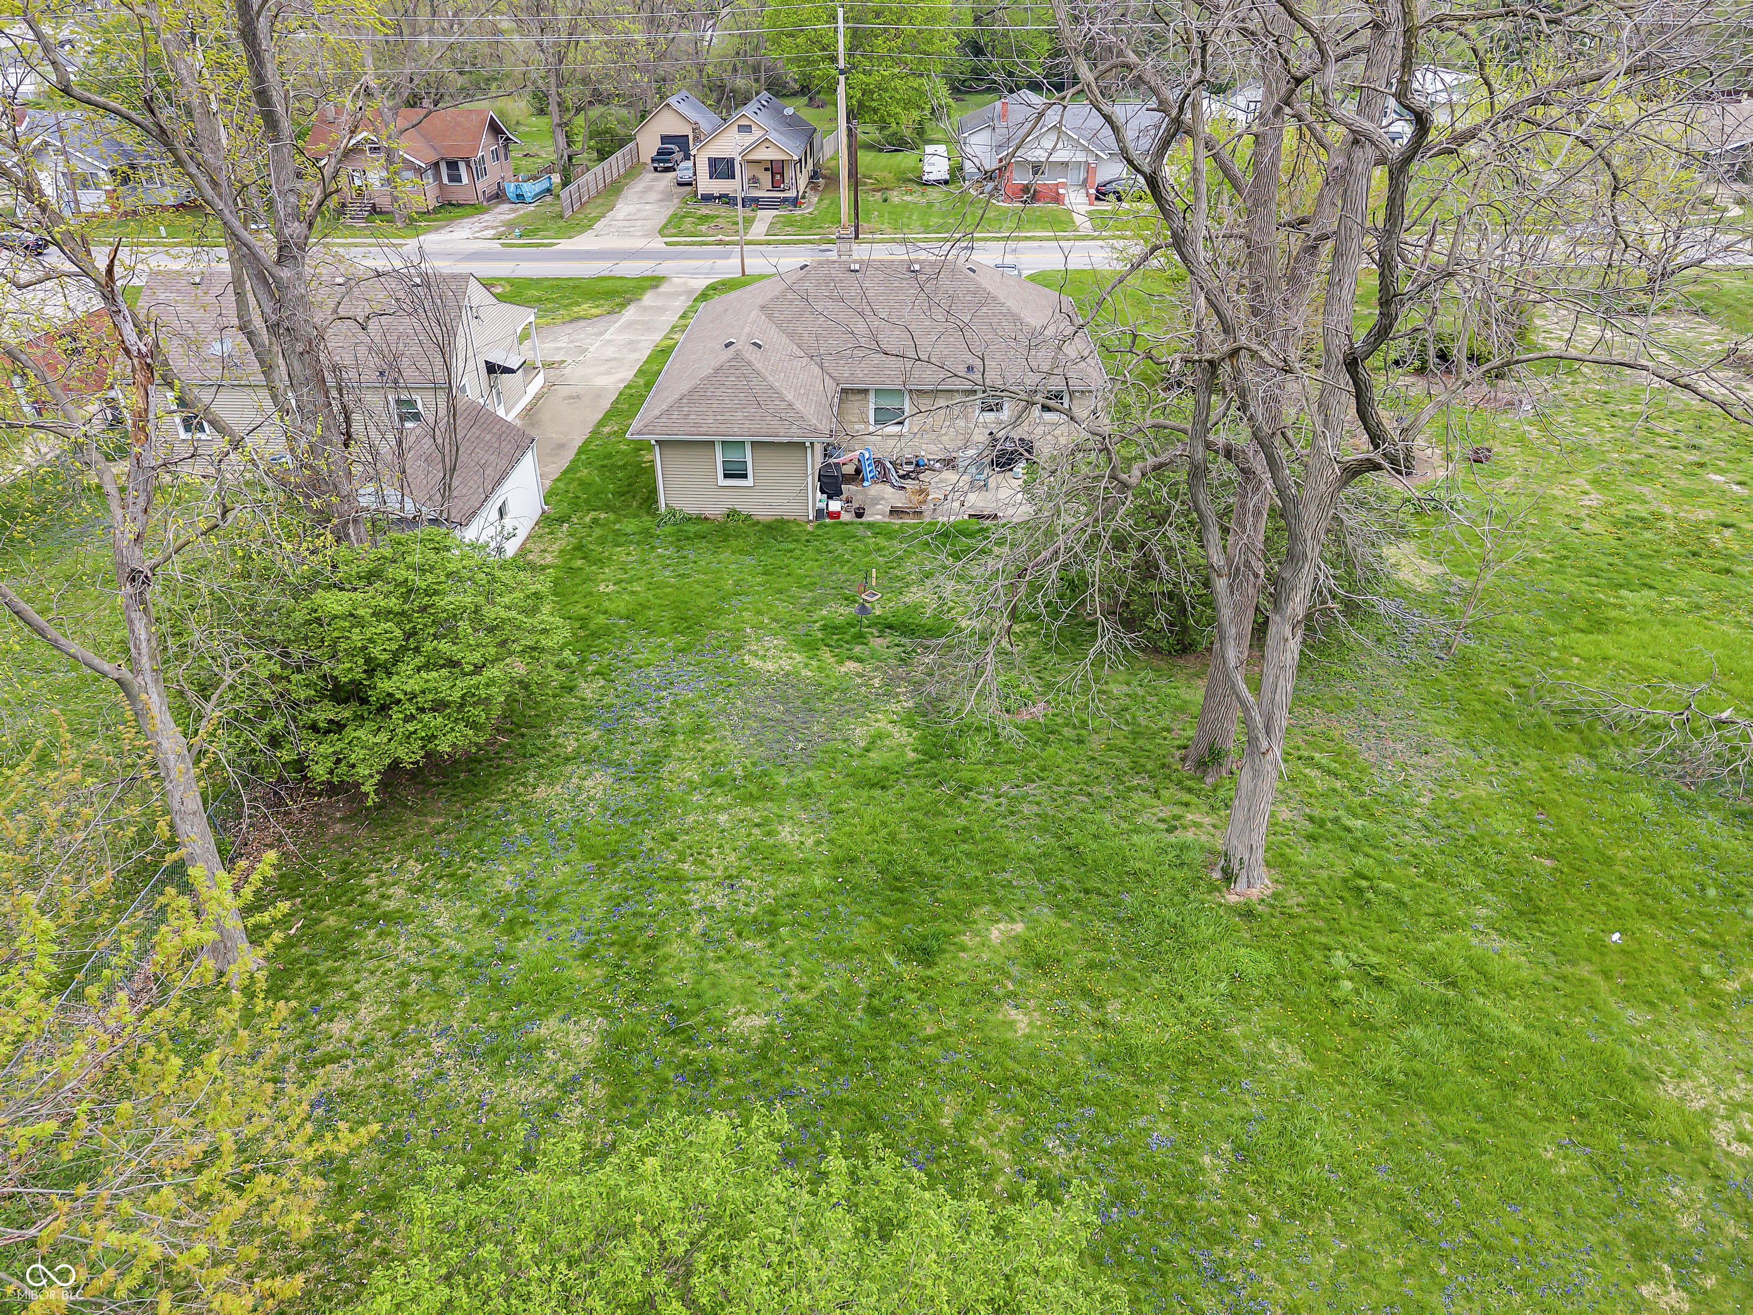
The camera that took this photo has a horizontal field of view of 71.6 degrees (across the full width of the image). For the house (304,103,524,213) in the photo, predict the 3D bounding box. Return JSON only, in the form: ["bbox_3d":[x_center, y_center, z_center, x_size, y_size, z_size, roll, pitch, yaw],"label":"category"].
[{"bbox_3d":[-33.361,-36.035,87.583,13.200,5.850,10.000,2,30,4],"label":"house"}]

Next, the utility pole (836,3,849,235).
[{"bbox_3d":[-1.921,-31.730,73.189,0.360,12.750,0.360,0,30,0],"label":"utility pole"}]

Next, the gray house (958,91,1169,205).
[{"bbox_3d":[13.838,-39.841,93.467,14.100,6.200,19.000,0,30,1],"label":"gray house"}]

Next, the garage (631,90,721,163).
[{"bbox_3d":[-17.259,-46.637,106.869,6.600,4.600,9.400,0,30,1],"label":"garage"}]

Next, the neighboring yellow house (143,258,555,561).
[{"bbox_3d":[-16.765,-8.349,37.628,14.200,5.450,19.200,1,30,2],"label":"neighboring yellow house"}]

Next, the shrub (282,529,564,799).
[{"bbox_3d":[-8.762,-0.335,25.401,5.700,3.900,5.800,0,30,0],"label":"shrub"}]

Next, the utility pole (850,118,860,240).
[{"bbox_3d":[-1.182,-29.264,74.862,0.280,6.800,0.280,0,30,0],"label":"utility pole"}]

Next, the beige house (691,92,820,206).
[{"bbox_3d":[-8.911,-38.110,90.888,7.800,5.950,16.600,1,30,2],"label":"beige house"}]

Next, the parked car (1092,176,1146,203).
[{"bbox_3d":[18.396,-33.977,88.092,4.700,1.470,1.820,-8,31,-14],"label":"parked car"}]

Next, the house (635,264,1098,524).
[{"bbox_3d":[0.231,-9.752,39.954,13.950,5.423,14.788,1,30,1],"label":"house"}]

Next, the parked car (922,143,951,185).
[{"bbox_3d":[4.794,-39.078,95.882,2.000,2.500,5.800,1,30,2],"label":"parked car"}]

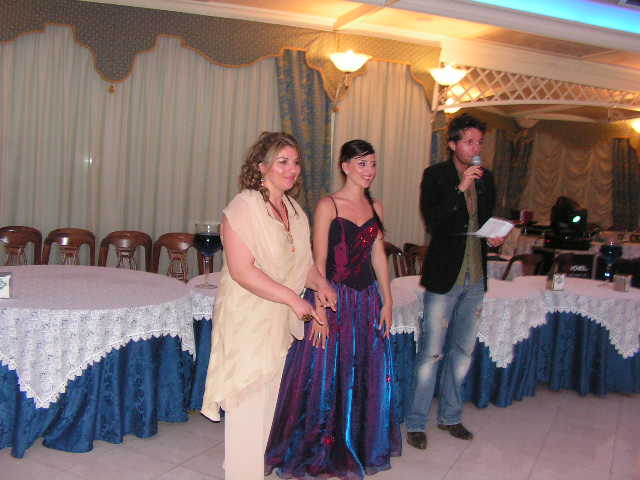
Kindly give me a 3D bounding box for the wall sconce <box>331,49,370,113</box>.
[{"bbox_3d":[0.261,-1.514,6.318,0.390,0.560,0.420,3,5,-19],"label":"wall sconce"}]

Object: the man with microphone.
[{"bbox_3d":[0.784,0.251,3.825,0.530,1.840,0.460,1,6,-38],"label":"man with microphone"}]

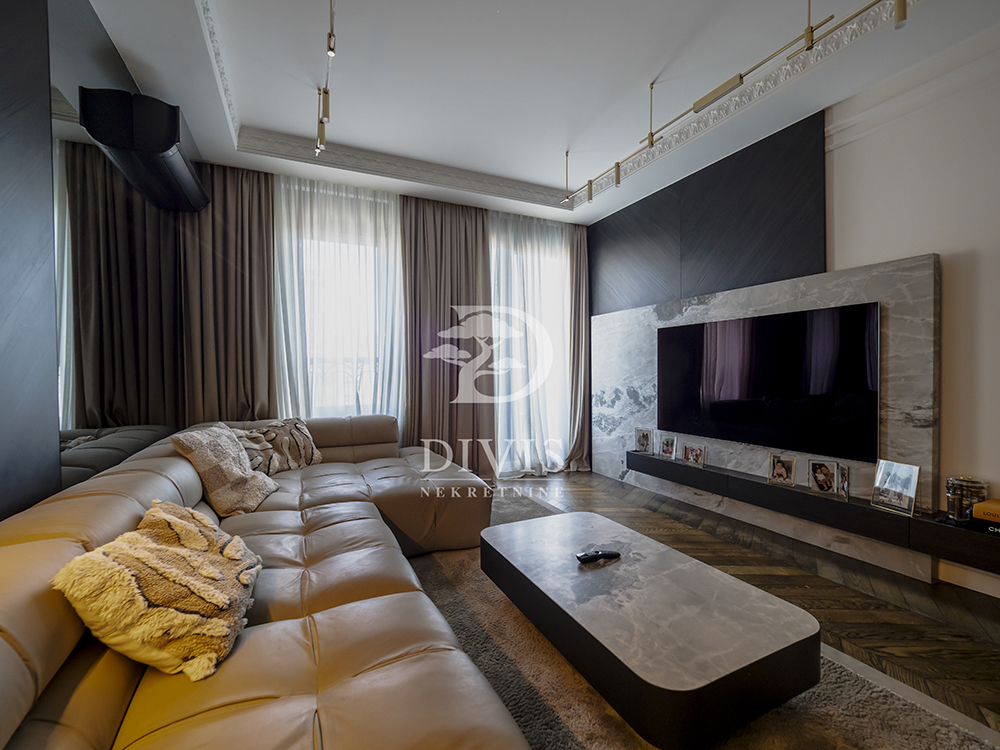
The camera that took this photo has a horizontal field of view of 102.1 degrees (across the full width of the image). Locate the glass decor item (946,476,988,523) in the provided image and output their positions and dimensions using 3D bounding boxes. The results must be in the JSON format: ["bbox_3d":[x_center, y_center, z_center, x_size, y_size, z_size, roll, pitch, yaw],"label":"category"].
[{"bbox_3d":[2.387,0.637,2.066,0.135,0.185,0.135,0,0,-28],"label":"glass decor item"}]

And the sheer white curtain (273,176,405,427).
[{"bbox_3d":[-1.463,-0.293,3.762,1.136,2.866,0.120,0,0,-22],"label":"sheer white curtain"}]

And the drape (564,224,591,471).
[{"bbox_3d":[0.903,-0.306,4.713,0.343,2.866,0.150,0,0,-22],"label":"drape"}]

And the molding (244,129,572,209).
[{"bbox_3d":[-0.605,-1.808,3.646,3.018,0.160,0.085,0,0,-23],"label":"molding"}]

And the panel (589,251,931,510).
[{"bbox_3d":[1.765,0.232,3.462,0.100,1.800,2.773,0,0,-28],"label":"panel"}]

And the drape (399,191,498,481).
[{"bbox_3d":[-0.515,-0.310,4.220,0.950,2.900,0.160,0,0,-22],"label":"drape"}]

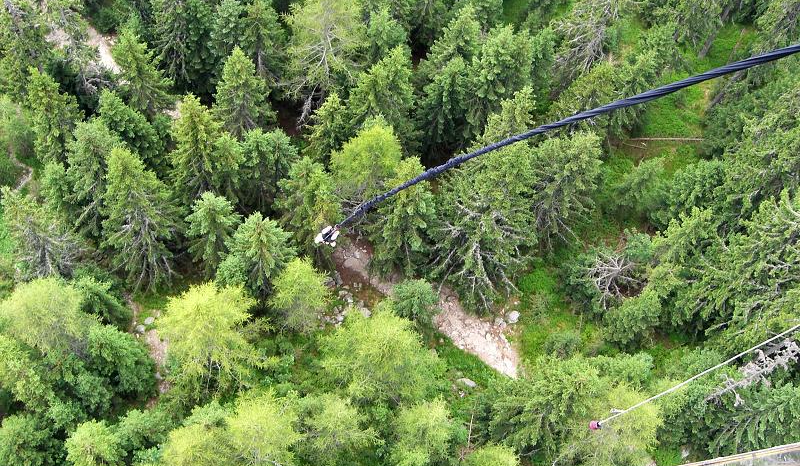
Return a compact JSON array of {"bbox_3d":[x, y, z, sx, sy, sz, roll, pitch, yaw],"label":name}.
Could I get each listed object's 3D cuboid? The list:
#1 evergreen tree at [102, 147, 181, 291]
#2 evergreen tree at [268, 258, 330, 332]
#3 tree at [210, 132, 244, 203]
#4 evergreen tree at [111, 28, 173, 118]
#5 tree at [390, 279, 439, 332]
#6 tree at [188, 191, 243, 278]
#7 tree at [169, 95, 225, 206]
[{"bbox_3d":[-15.900,-1.110,51.620,4.800,12.840,4.800,0,58,-7],"label":"evergreen tree"},{"bbox_3d":[-6.506,3.919,56.269,3.810,10.290,3.810,3,62,-6],"label":"evergreen tree"},{"bbox_3d":[-11.570,-4.390,57.740,2.160,6.900,2.160,0,58,-7],"label":"tree"},{"bbox_3d":[-23.120,-13.870,76.340,5.430,11.850,5.430,2,59,-3],"label":"evergreen tree"},{"bbox_3d":[1.140,4.160,55.290,3.040,4.680,3.040,0,58,-7],"label":"tree"},{"bbox_3d":[-14.890,-0.300,68.430,4.500,10.810,4.500,2,59,-3],"label":"tree"},{"bbox_3d":[-13.412,-5.691,58.453,3.570,13.470,3.570,14,61,0],"label":"tree"}]

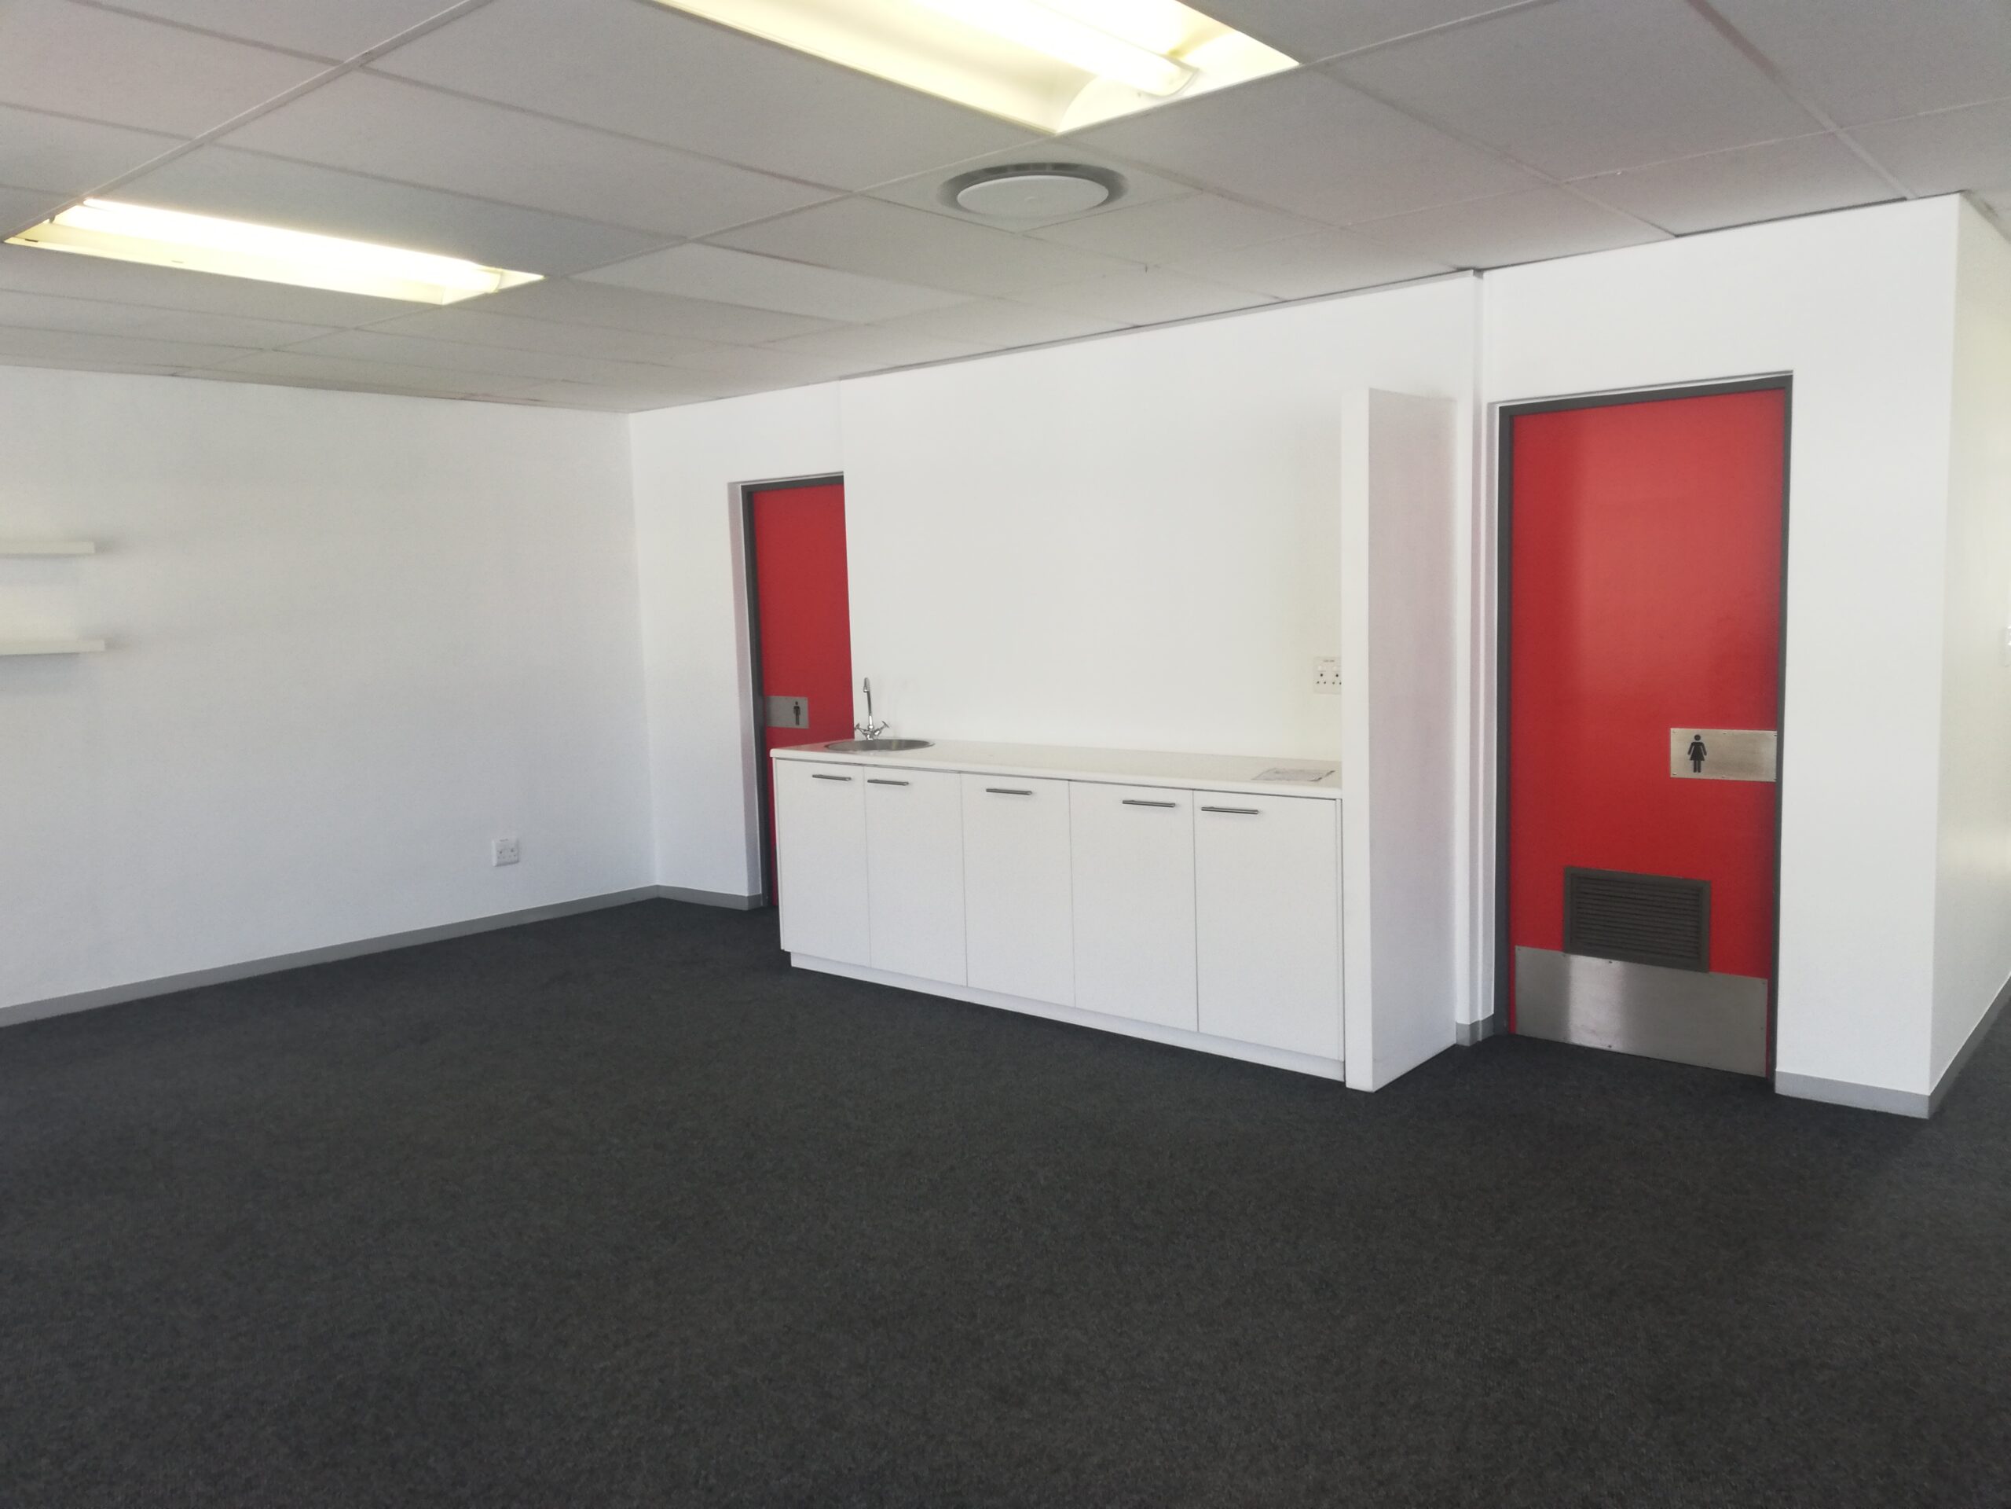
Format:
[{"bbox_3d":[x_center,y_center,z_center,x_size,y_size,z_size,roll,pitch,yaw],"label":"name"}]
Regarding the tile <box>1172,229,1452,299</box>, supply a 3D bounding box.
[{"bbox_3d":[0.929,-1.466,4.554,0.588,0.020,0.863,3,8,40],"label":"tile"}]

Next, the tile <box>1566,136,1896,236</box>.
[{"bbox_3d":[1.847,-1.420,3.799,0.590,0.018,0.818,3,8,40],"label":"tile"}]

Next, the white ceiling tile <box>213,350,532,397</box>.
[{"bbox_3d":[-2.488,-1.525,6.088,0.588,0.020,1.188,3,8,40],"label":"white ceiling tile"}]

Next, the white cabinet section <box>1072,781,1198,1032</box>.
[{"bbox_3d":[0.612,0.464,5.212,0.501,0.788,0.588,3,8,40],"label":"white cabinet section"}]

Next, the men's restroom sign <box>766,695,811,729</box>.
[{"bbox_3d":[-1.038,-0.198,7.173,0.300,0.147,0.004,3,8,40],"label":"men's restroom sign"}]

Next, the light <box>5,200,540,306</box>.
[{"bbox_3d":[-1.889,-1.352,4.016,0.588,0.080,1.188,3,8,40],"label":"light"}]

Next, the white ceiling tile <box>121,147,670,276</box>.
[{"bbox_3d":[-1.432,-1.300,3.654,0.590,0.018,1.209,3,8,40],"label":"white ceiling tile"}]

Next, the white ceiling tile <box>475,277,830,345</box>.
[{"bbox_3d":[-1.114,-1.443,4.928,0.588,0.020,1.188,3,8,40],"label":"white ceiling tile"}]

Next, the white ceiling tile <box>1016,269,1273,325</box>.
[{"bbox_3d":[0.471,-1.493,4.941,0.588,0.020,0.863,3,8,40],"label":"white ceiling tile"}]

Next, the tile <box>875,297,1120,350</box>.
[{"bbox_3d":[0.010,-1.526,5.340,0.590,0.018,0.793,3,8,40],"label":"tile"}]

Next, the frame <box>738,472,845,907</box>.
[{"bbox_3d":[-0.867,-0.238,6.997,0.840,2.035,0.100,3,8,40],"label":"frame"}]

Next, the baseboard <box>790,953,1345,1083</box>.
[{"bbox_3d":[0.080,0.889,5.390,2.500,0.078,0.020,3,8,40],"label":"baseboard"}]

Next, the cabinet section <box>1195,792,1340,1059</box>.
[{"bbox_3d":[0.991,0.487,4.888,0.499,0.788,0.588,3,8,40],"label":"cabinet section"}]

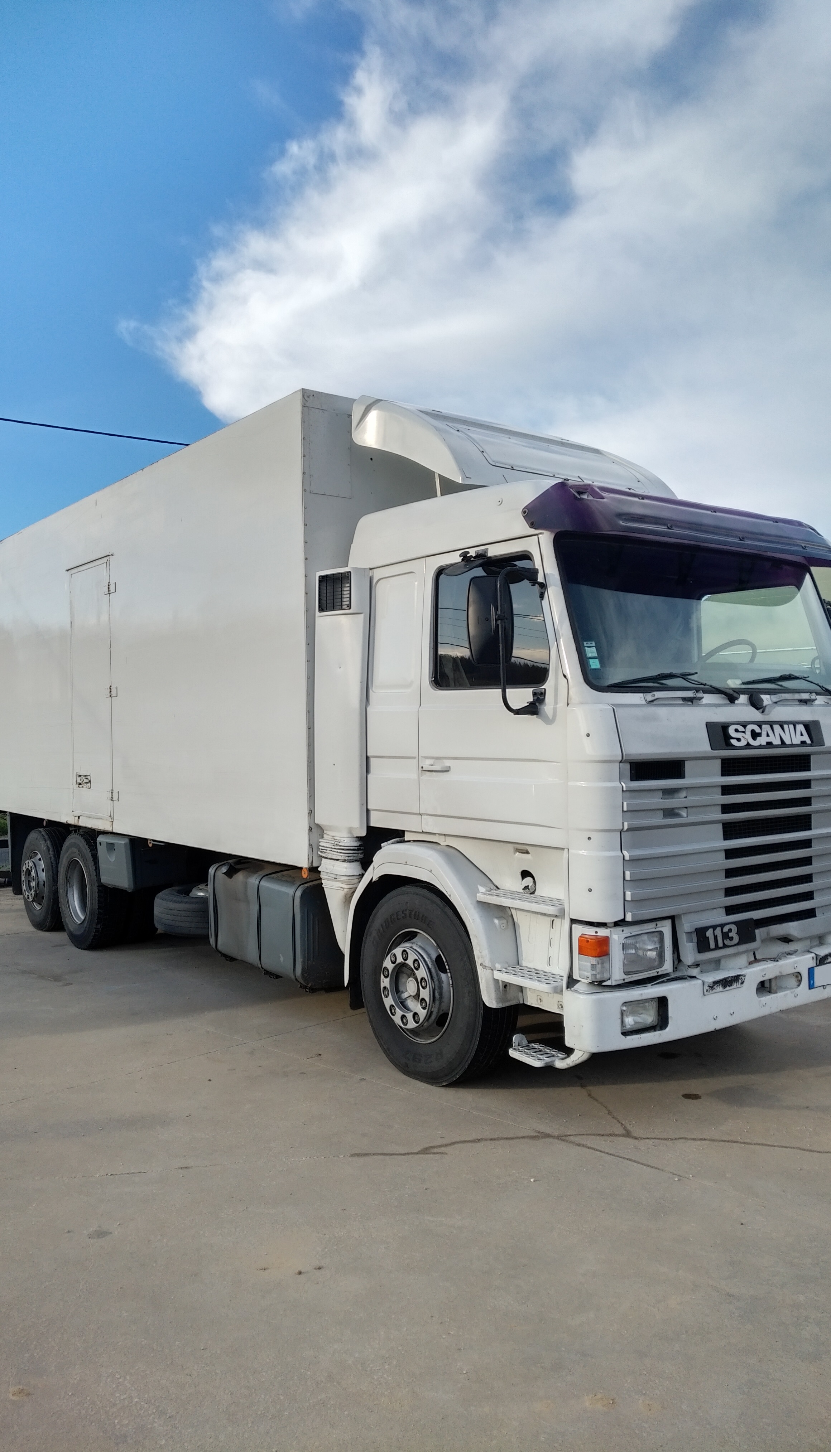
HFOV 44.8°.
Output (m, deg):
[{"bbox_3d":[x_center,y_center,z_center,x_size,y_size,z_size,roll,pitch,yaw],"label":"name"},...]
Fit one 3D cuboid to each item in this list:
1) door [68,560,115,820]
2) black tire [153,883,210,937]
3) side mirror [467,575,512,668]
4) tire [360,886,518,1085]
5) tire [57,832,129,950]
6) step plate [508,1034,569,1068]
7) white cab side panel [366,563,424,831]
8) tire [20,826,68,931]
[{"bbox_3d":[-2.813,-0.293,8.825,0.060,2.270,0.960,-1,0,-38],"label":"door"},{"bbox_3d":[-1.764,1.630,8.847,1.030,0.280,1.030,-1,0,-38],"label":"black tire"},{"bbox_3d":[0.326,-0.458,4.427,0.200,0.405,0.100,-1,0,-16],"label":"side mirror"},{"bbox_3d":[0.110,1.389,5.469,0.290,1.030,1.030,-1,0,-38],"label":"tire"},{"bbox_3d":[-2.972,1.513,9.316,0.290,1.040,1.040,-1,0,-38],"label":"tire"},{"bbox_3d":[0.583,1.529,4.732,0.180,0.090,0.230,-1,0,-38],"label":"step plate"},{"bbox_3d":[-0.092,-0.160,5.438,0.080,1.438,0.503,-1,0,-38],"label":"white cab side panel"},{"bbox_3d":[-3.728,1.566,10.349,0.290,1.040,1.040,-1,0,-38],"label":"tire"}]

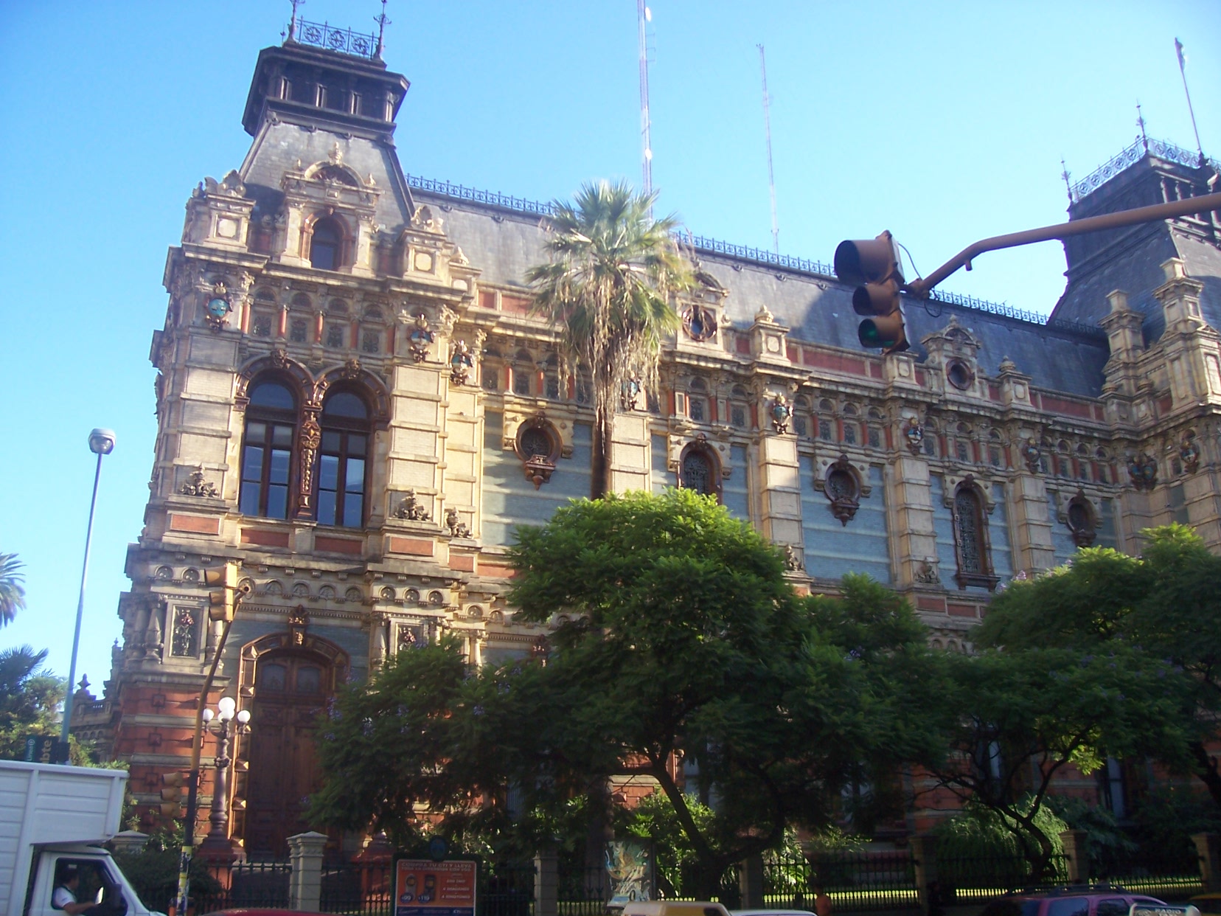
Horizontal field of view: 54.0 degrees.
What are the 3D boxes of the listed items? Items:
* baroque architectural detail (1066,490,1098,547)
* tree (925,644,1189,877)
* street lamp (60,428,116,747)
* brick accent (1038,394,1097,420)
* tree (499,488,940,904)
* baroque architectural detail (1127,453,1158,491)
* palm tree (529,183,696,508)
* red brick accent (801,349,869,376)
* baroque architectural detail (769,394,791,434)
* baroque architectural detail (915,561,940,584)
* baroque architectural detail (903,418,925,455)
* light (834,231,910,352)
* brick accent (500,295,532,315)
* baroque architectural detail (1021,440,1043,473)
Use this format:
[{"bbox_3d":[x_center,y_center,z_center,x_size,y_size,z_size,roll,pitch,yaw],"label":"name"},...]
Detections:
[{"bbox_3d":[17.698,2.274,45.051,0.800,2.056,0.350,8,-22,-24],"label":"baroque architectural detail"},{"bbox_3d":[9.781,7.423,26.192,5.900,6.800,5.600,8,-22,-24],"label":"tree"},{"bbox_3d":[-8.924,3.778,19.105,0.470,9.300,0.800,7,-21,-22],"label":"street lamp"},{"bbox_3d":[17.286,-1.931,45.369,2.750,0.620,0.200,7,-21,-22],"label":"brick accent"},{"bbox_3d":[2.170,5.186,23.221,8.700,9.200,8.000,8,-22,-24],"label":"tree"},{"bbox_3d":[20.547,0.537,46.312,0.897,1.242,0.600,-8,-21,18],"label":"baroque architectural detail"},{"bbox_3d":[0.034,1.572,28.596,4.300,19.000,4.300,8,-22,-24],"label":"palm tree"},{"bbox_3d":[7.901,-3.351,42.210,2.650,0.580,0.150,8,-22,-24],"label":"red brick accent"},{"bbox_3d":[5.637,-1.473,39.830,0.554,1.229,0.320,8,-22,-24],"label":"baroque architectural detail"},{"bbox_3d":[10.405,3.777,39.403,0.950,0.850,0.400,7,-21,-22],"label":"baroque architectural detail"},{"bbox_3d":[10.638,-0.752,42.066,0.548,1.168,0.320,8,-22,-24],"label":"baroque architectural detail"},{"bbox_3d":[1.862,-1.177,8.527,0.460,0.950,0.370,7,-21,-22],"label":"light"},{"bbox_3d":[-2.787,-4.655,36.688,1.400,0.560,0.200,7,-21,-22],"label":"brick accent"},{"bbox_3d":[15.160,-0.034,43.169,0.800,1.280,0.350,7,-21,-22],"label":"baroque architectural detail"}]

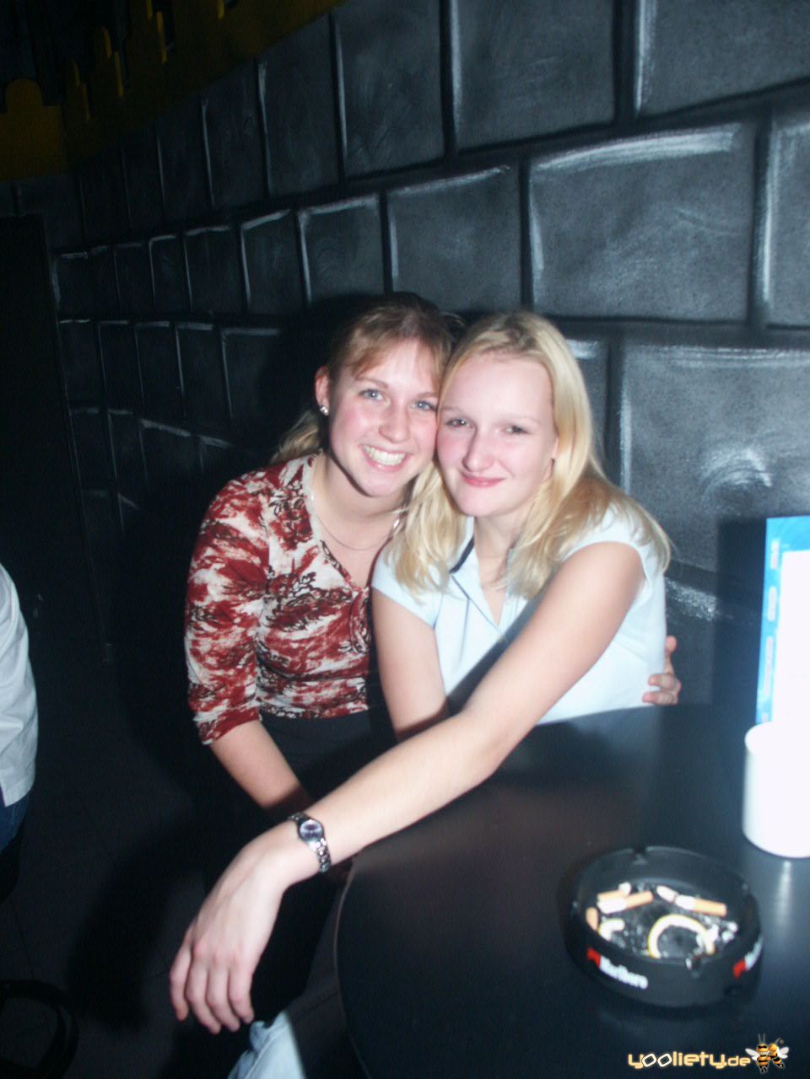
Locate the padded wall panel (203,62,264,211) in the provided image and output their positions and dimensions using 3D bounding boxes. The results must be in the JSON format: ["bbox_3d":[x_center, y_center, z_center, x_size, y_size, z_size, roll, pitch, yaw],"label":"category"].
[{"bbox_3d":[-0.351,-0.850,1.866,0.040,0.255,0.257,-14,20,-32],"label":"padded wall panel"}]

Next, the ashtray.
[{"bbox_3d":[0.200,0.293,0.682,0.147,0.033,0.147,-3,16,1],"label":"ashtray"}]

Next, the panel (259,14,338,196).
[{"bbox_3d":[-0.184,-0.796,1.633,0.040,0.261,0.265,-14,20,-32],"label":"panel"}]

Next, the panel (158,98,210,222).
[{"bbox_3d":[-0.518,-0.904,2.099,0.040,0.247,0.265,-14,20,-32],"label":"panel"}]

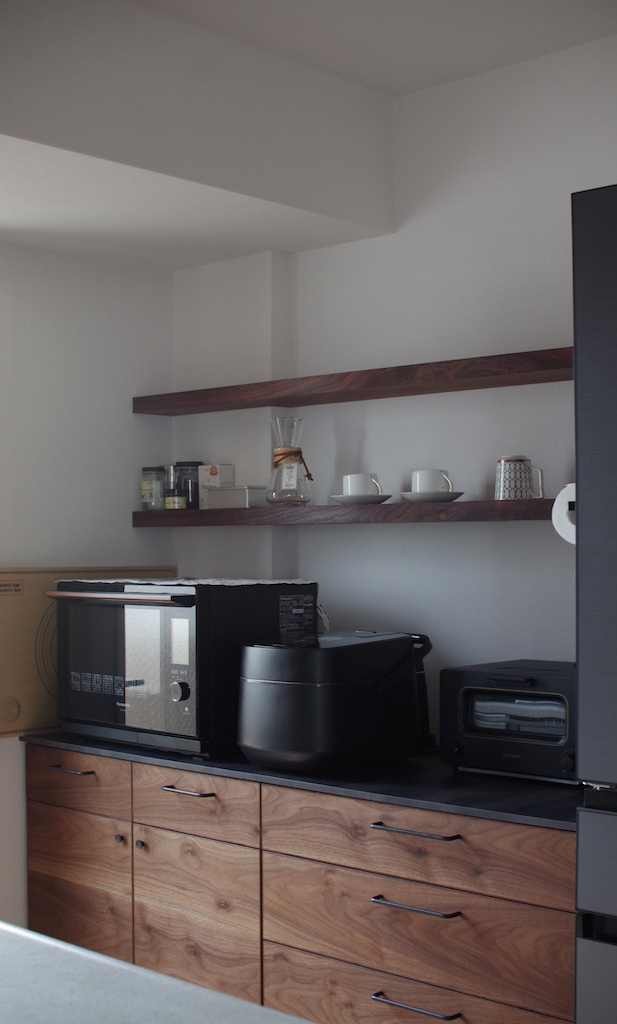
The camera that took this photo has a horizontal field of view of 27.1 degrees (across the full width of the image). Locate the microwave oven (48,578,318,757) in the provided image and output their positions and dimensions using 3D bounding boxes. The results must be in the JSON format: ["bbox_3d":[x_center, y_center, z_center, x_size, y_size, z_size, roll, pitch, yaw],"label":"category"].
[{"bbox_3d":[-0.315,0.368,3.174,0.498,0.388,0.461,-2,-1,41],"label":"microwave oven"}]

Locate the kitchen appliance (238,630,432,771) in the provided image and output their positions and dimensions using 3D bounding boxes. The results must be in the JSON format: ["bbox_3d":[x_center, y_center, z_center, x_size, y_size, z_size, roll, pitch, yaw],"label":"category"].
[{"bbox_3d":[0.046,0.421,2.905,0.283,0.265,0.385,-1,-1,41],"label":"kitchen appliance"}]

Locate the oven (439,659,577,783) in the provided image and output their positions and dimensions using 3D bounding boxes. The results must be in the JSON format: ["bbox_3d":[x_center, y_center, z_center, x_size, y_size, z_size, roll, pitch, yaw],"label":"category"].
[{"bbox_3d":[0.511,0.434,2.667,0.354,0.212,0.327,-2,-1,41],"label":"oven"}]

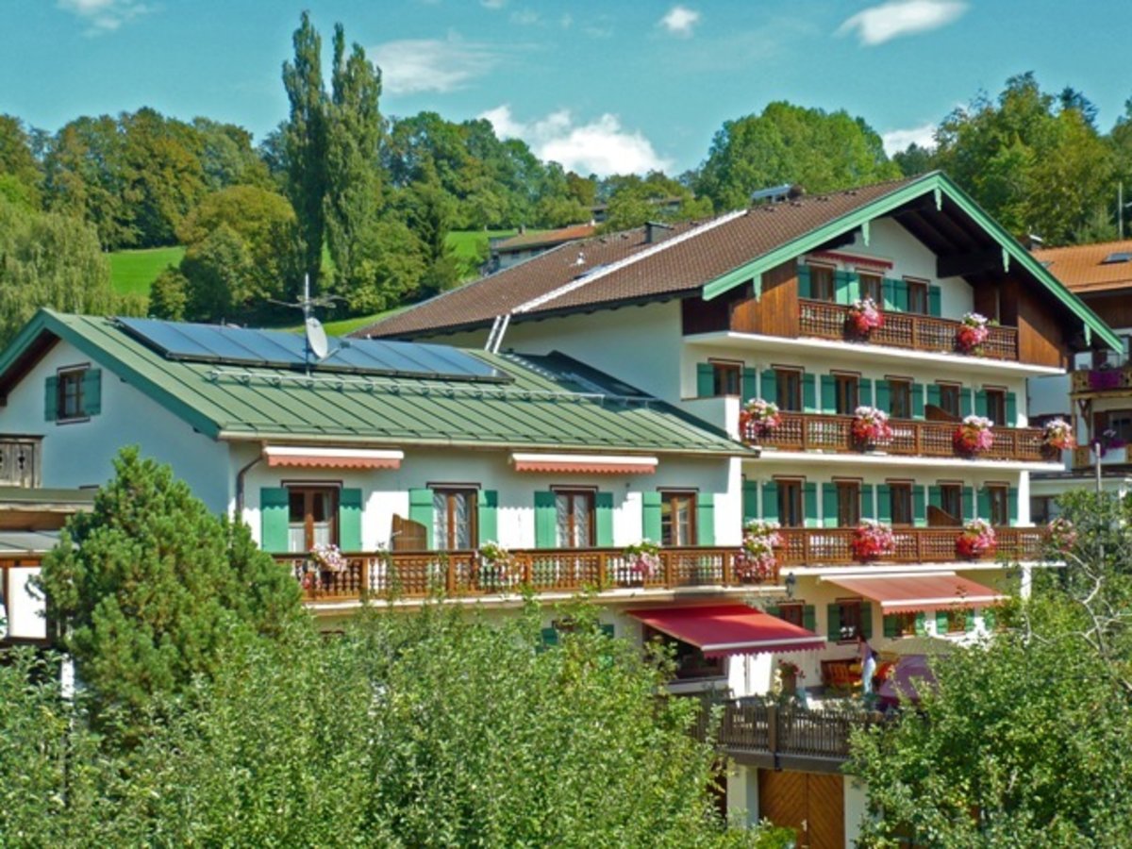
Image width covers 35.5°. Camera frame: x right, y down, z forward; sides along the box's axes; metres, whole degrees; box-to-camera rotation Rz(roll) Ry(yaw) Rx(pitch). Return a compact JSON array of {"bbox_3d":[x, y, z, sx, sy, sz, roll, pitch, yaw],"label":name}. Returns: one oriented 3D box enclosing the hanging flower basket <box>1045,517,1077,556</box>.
[{"bbox_3d":[13.913,3.137,49.563,0.980,1.030,0.820,3,-5,-43],"label":"hanging flower basket"}]

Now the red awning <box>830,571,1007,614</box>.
[{"bbox_3d":[9.015,4.275,45.139,5.827,0.903,1.995,3,-5,-44],"label":"red awning"}]

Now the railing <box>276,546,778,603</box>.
[{"bbox_3d":[-0.561,3.023,36.445,14.018,0.913,1.260,3,-5,-44],"label":"railing"}]

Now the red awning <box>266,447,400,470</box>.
[{"bbox_3d":[-4.322,0.630,32.627,3.110,0.360,0.420,3,-4,-43],"label":"red awning"}]

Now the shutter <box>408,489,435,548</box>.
[{"bbox_3d":[-2.804,2.257,34.247,0.570,2.000,0.050,3,-5,-43],"label":"shutter"}]

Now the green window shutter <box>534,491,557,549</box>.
[{"bbox_3d":[-0.401,2.431,37.452,0.620,2.006,0.063,3,-5,-44],"label":"green window shutter"}]

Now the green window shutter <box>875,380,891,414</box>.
[{"bbox_3d":[8.413,-0.153,46.831,0.550,2.000,0.050,3,-4,-43],"label":"green window shutter"}]

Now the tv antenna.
[{"bbox_3d":[-5.269,-2.050,36.200,1.550,2.050,1.200,-1,-3,17],"label":"tv antenna"}]

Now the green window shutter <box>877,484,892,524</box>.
[{"bbox_3d":[8.428,2.627,46.705,0.550,2.000,0.050,3,-4,-43],"label":"green window shutter"}]

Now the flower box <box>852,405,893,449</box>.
[{"bbox_3d":[7.888,0.085,45.364,0.966,1.008,0.735,3,-5,-44],"label":"flower box"}]

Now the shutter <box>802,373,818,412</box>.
[{"bbox_3d":[6.390,-0.281,46.110,0.651,2.090,0.063,3,-5,-44],"label":"shutter"}]

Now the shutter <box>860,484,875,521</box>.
[{"bbox_3d":[7.884,2.585,46.062,0.540,2.030,0.050,3,-5,-43],"label":"shutter"}]

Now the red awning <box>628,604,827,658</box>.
[{"bbox_3d":[3.575,4.603,39.596,4.200,0.987,2.257,3,-5,-44],"label":"red awning"}]

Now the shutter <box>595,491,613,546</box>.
[{"bbox_3d":[0.833,2.439,37.655,0.540,2.000,0.050,3,-5,-43],"label":"shutter"}]

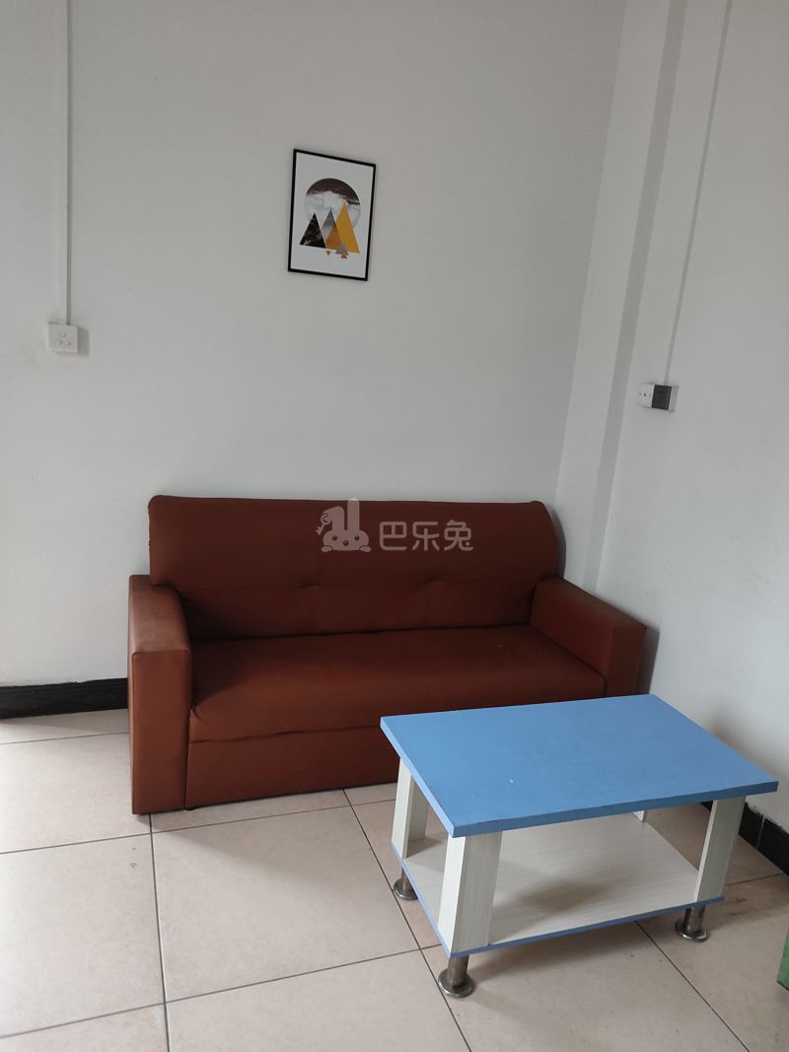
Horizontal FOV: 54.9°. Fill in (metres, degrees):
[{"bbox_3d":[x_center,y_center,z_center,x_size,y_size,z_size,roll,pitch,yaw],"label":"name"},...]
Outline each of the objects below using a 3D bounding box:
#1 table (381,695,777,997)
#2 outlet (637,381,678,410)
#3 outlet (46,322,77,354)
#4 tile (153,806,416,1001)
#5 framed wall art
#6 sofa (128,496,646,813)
[{"bbox_3d":[0.431,0.797,1.980,0.863,0.480,0.470,0,15,-20],"label":"table"},{"bbox_3d":[0.962,-0.472,2.781,0.033,0.085,0.174,0,15,-20],"label":"outlet"},{"bbox_3d":[-1.080,-0.615,2.485,0.088,0.088,0.035,0,15,-20],"label":"outlet"},{"bbox_3d":[-0.319,0.970,2.034,0.597,0.010,0.597,0,15,-20],"label":"tile"},{"bbox_3d":[-0.223,-1.087,2.682,0.295,0.395,0.019,0,15,-20],"label":"framed wall art"},{"bbox_3d":[-0.035,0.374,2.782,1.752,0.843,0.670,0,14,-20],"label":"sofa"}]

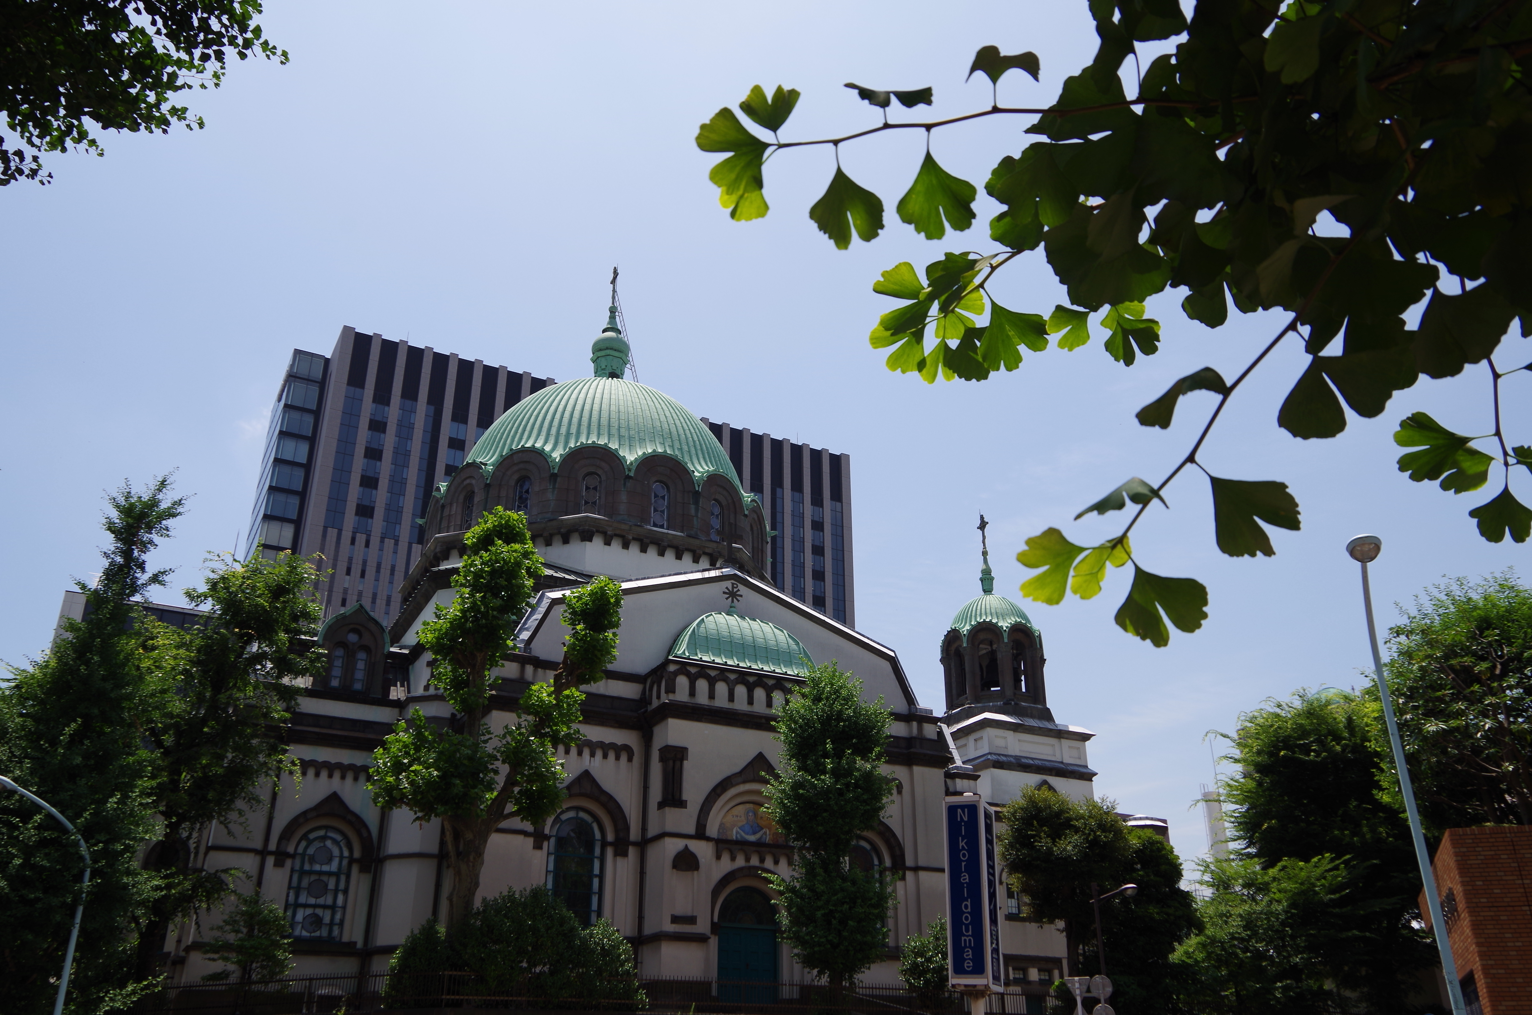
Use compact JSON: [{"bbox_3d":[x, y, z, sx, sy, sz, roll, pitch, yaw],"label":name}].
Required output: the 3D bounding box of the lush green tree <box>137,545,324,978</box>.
[{"bbox_3d":[-14.901,7.155,30.800,4.900,13.000,4.900,11,-26,-23],"label":"lush green tree"}]

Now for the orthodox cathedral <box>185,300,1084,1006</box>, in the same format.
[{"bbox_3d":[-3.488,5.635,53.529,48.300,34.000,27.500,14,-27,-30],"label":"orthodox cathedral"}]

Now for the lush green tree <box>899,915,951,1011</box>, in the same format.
[{"bbox_3d":[4.186,12.004,29.372,1.700,3.000,1.700,-3,-23,7],"label":"lush green tree"}]

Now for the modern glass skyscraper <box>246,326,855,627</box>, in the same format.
[{"bbox_3d":[-34.154,32.458,186.543,98.700,102.000,29.000,12,-26,-27],"label":"modern glass skyscraper"}]

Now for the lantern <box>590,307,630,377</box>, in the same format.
[{"bbox_3d":[-7.634,-8.168,56.551,1.800,4.100,1.800,14,-27,-30],"label":"lantern"}]

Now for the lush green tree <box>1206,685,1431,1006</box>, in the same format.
[{"bbox_3d":[13.901,8.879,28.762,5.200,8.800,5.200,-10,-25,22],"label":"lush green tree"}]

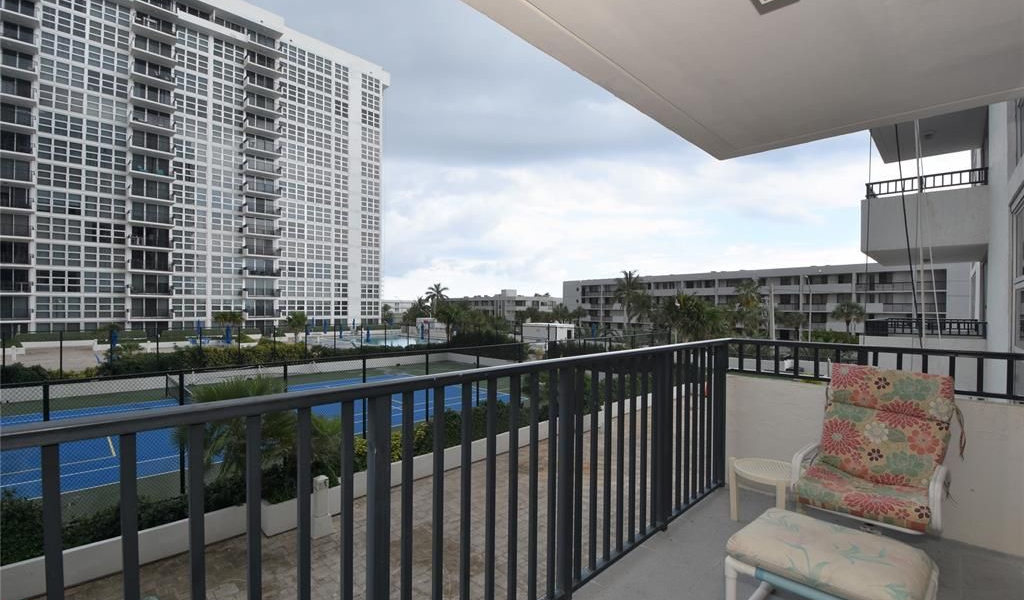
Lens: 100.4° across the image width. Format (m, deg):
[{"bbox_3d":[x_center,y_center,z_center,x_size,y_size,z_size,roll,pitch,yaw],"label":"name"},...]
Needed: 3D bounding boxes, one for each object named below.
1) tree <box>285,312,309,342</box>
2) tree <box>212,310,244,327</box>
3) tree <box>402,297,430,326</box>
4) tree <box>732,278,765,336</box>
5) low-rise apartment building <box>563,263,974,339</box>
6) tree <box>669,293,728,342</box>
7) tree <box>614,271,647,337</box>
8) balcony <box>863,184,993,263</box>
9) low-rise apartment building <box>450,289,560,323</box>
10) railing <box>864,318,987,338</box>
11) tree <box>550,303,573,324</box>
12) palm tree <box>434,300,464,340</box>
[{"bbox_3d":[-23.495,2.946,46.500,2.600,3.380,2.600,0,-1,0],"label":"tree"},{"bbox_3d":[-31.242,2.795,47.000,3.300,3.490,3.300,0,-1,0],"label":"tree"},{"bbox_3d":[-14.107,2.712,63.000,4.100,6.160,4.100,0,-1,0],"label":"tree"},{"bbox_3d":[33.271,1.900,60.000,4.500,10.130,4.500,0,-1,0],"label":"tree"},{"bbox_3d":[38.300,1.534,76.000,12.000,11.400,65.000,1,-1,-44],"label":"low-rise apartment building"},{"bbox_3d":[17.054,2.887,39.000,5.300,6.960,5.300,0,-1,0],"label":"tree"},{"bbox_3d":[20.662,0.922,75.000,5.800,12.570,5.800,0,-1,0],"label":"tree"},{"bbox_3d":[9.070,-1.462,9.340,4.200,1.050,1.700,1,-1,-44],"label":"balcony"},{"bbox_3d":[-1.700,2.684,126.000,24.000,10.000,26.000,1,-1,-45],"label":"low-rise apartment building"},{"bbox_3d":[9.050,1.018,9.350,4.100,1.250,1.700,1,-1,-44],"label":"railing"},{"bbox_3d":[9.053,3.787,78.000,4.000,6.290,4.000,0,-1,0],"label":"tree"},{"bbox_3d":[-6.814,2.292,46.500,3.300,4.690,3.300,0,-1,0],"label":"palm tree"}]

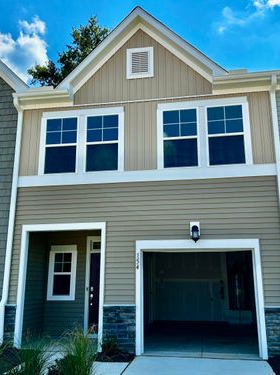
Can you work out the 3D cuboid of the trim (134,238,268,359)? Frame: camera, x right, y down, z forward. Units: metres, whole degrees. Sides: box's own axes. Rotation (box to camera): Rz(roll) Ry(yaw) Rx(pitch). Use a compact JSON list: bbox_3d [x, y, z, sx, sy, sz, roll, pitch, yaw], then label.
[{"bbox_3d":[1.222,2.277,7.839,2.612,2.349,0.150,-2,-14,9],"label":"trim"}]

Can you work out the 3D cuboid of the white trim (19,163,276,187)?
[{"bbox_3d":[0.027,-0.260,8.598,5.986,0.254,0.050,-2,-14,9],"label":"white trim"}]

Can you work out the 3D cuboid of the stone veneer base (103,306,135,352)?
[{"bbox_3d":[-0.431,2.981,7.896,0.718,0.992,0.140,-2,-14,9],"label":"stone veneer base"}]

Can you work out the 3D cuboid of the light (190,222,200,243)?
[{"bbox_3d":[1.184,0.950,8.015,0.212,0.440,0.200,-2,-14,9],"label":"light"}]

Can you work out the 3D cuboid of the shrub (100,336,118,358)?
[{"bbox_3d":[-0.617,3.213,7.579,0.352,0.387,0.360,0,-14,0],"label":"shrub"}]

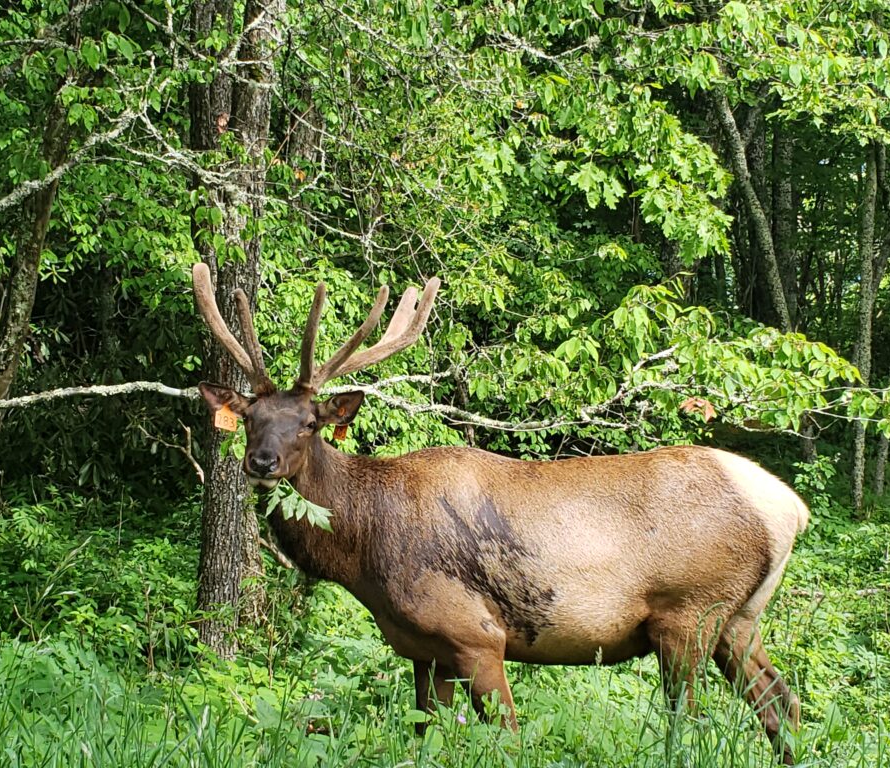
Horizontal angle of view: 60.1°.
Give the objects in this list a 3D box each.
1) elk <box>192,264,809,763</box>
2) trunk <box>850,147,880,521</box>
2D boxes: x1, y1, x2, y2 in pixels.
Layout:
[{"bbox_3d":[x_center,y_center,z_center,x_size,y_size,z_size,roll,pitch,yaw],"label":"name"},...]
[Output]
[{"bbox_3d":[0.210,0.630,2.870,2.270,2.120,0.800,0,1,6],"label":"elk"},{"bbox_3d":[5.242,-0.730,9.600,0.180,4.800,0.170,3,1,0],"label":"trunk"}]

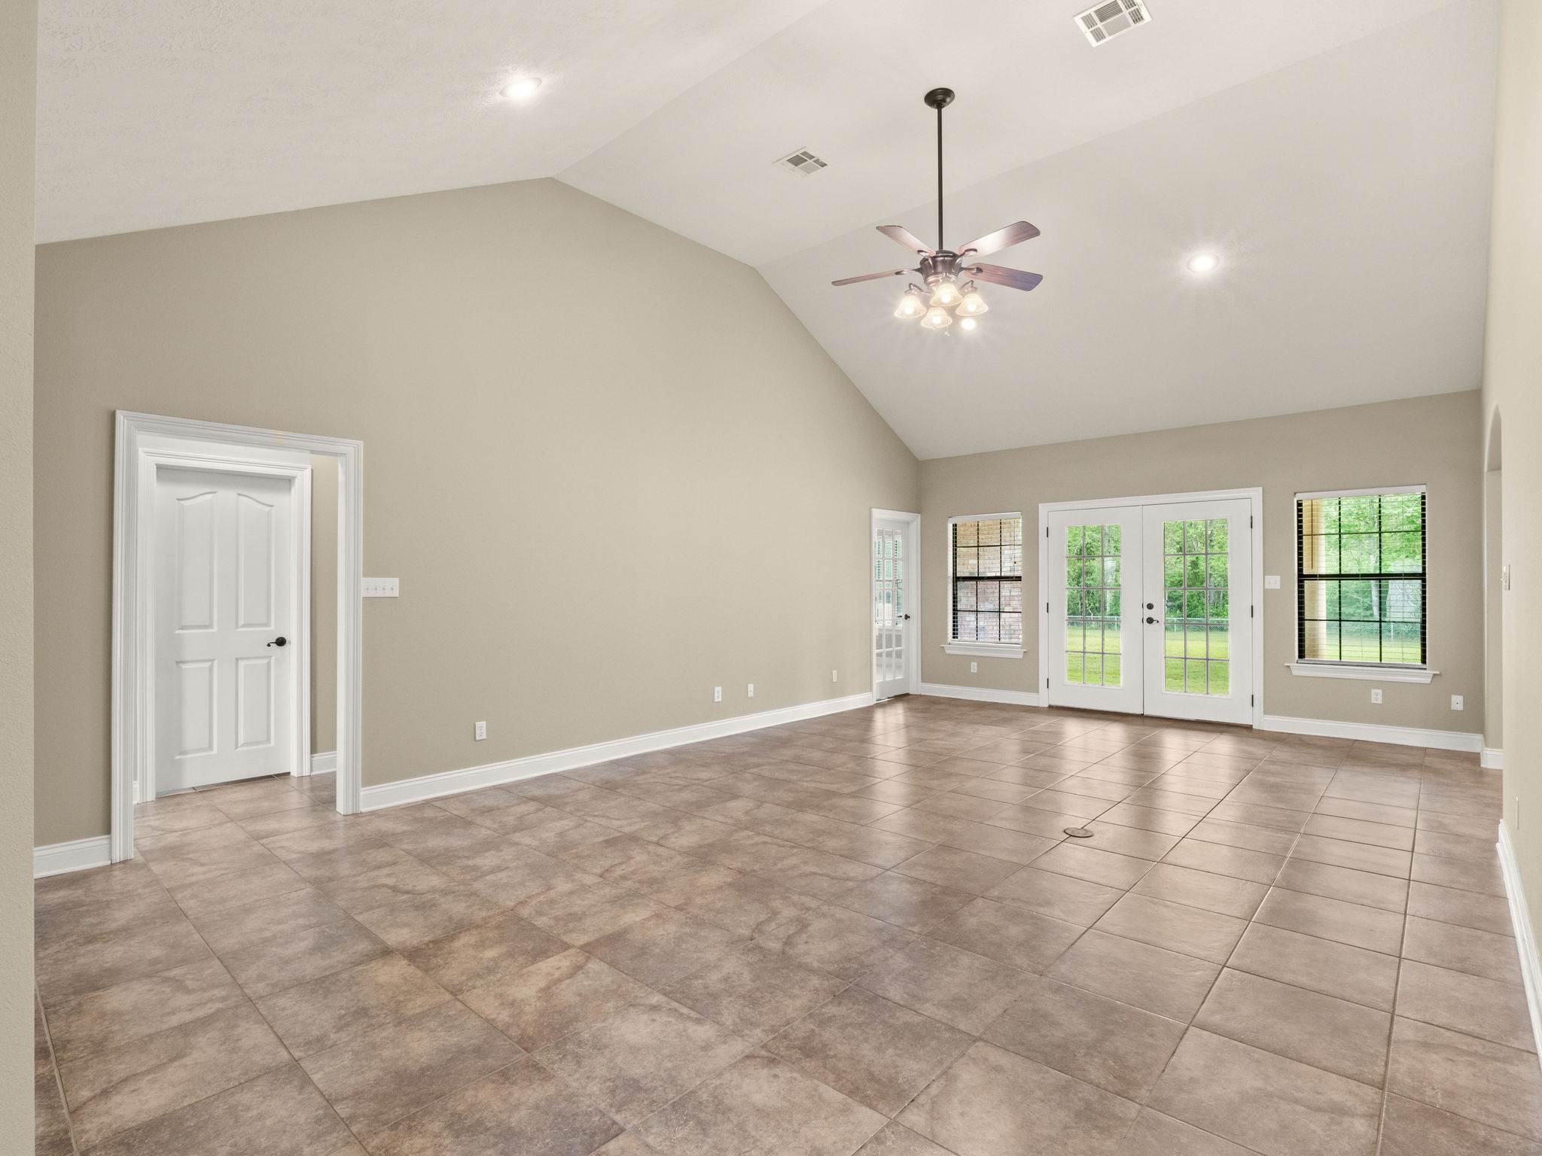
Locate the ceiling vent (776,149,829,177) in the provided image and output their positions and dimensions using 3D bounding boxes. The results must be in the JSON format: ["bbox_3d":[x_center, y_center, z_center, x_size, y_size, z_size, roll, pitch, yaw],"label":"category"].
[{"bbox_3d":[0.231,-2.875,4.958,0.300,0.030,0.300,-1,-1,40],"label":"ceiling vent"}]

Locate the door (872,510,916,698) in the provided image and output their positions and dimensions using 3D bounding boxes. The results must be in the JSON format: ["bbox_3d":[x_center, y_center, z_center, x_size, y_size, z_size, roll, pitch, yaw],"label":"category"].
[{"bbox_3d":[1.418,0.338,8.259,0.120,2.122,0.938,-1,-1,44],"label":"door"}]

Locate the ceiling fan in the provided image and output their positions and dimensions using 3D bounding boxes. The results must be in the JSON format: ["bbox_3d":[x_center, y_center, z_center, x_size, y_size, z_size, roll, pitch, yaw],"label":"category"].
[{"bbox_3d":[1.016,-2.191,4.258,1.310,1.407,1.310,-1,-1,40],"label":"ceiling fan"}]

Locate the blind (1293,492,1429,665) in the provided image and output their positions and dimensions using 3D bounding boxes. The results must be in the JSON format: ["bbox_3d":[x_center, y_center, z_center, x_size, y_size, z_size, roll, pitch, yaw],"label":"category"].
[{"bbox_3d":[4.990,0.004,6.048,0.846,1.484,0.100,-1,-1,40],"label":"blind"}]

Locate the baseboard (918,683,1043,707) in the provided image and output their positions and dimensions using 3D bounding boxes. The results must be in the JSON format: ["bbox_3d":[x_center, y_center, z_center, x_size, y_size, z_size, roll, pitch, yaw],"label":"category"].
[{"bbox_3d":[2.360,1.324,8.133,1.391,0.140,0.020,-1,-1,38],"label":"baseboard"}]

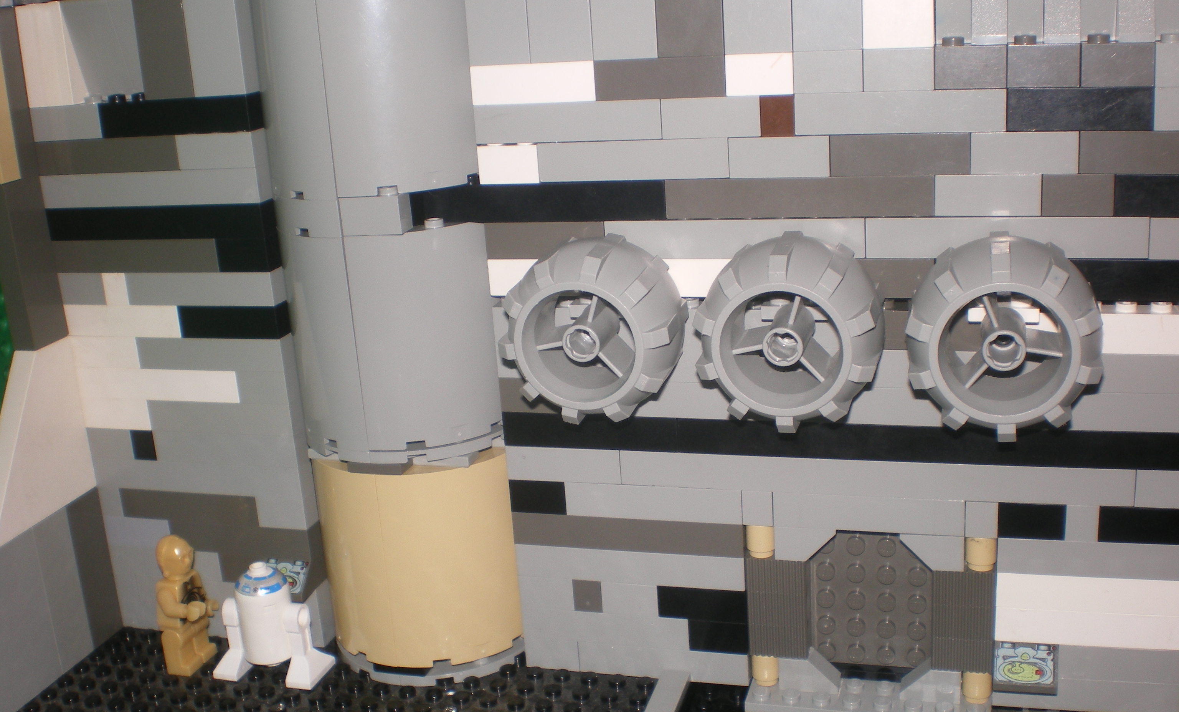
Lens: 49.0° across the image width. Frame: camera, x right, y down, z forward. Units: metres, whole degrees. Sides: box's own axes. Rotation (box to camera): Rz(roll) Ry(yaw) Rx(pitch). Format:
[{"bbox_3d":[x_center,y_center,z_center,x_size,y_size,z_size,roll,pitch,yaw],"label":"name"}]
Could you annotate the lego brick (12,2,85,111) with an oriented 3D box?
[{"bbox_3d":[-0.149,-0.085,0.367,0.016,0.029,0.016,1,18,17],"label":"lego brick"}]

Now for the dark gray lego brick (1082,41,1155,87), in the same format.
[{"bbox_3d":[0.118,-0.066,0.292,0.016,0.010,0.014,1,17,17],"label":"dark gray lego brick"}]

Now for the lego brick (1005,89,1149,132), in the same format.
[{"bbox_3d":[0.108,-0.055,0.287,0.032,0.010,0.008,1,17,17],"label":"lego brick"}]

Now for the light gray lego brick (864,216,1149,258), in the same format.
[{"bbox_3d":[0.098,-0.029,0.305,0.064,0.010,0.012,1,17,17],"label":"light gray lego brick"}]

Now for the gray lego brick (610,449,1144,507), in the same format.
[{"bbox_3d":[0.070,0.029,0.325,0.128,0.010,0.008,1,17,17],"label":"gray lego brick"}]

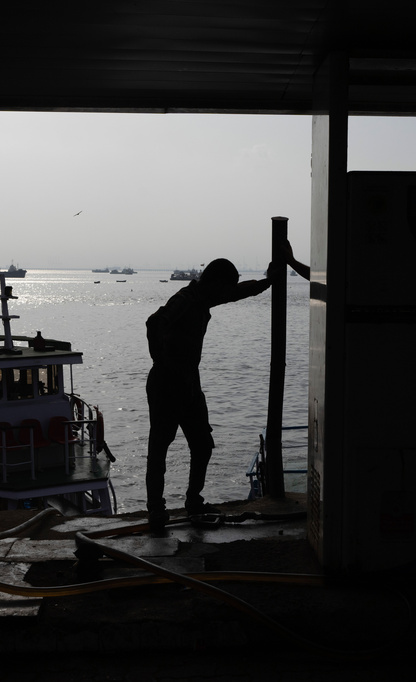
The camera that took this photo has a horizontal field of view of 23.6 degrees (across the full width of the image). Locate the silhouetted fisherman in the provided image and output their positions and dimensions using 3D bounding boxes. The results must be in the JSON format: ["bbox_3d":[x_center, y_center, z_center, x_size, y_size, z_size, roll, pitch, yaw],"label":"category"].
[{"bbox_3d":[0.030,0.286,5.830,0.580,1.550,0.700,4,5,37],"label":"silhouetted fisherman"}]

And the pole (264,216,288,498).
[{"bbox_3d":[0.443,0.102,6.250,0.120,1.760,0.120,0,4,0],"label":"pole"}]

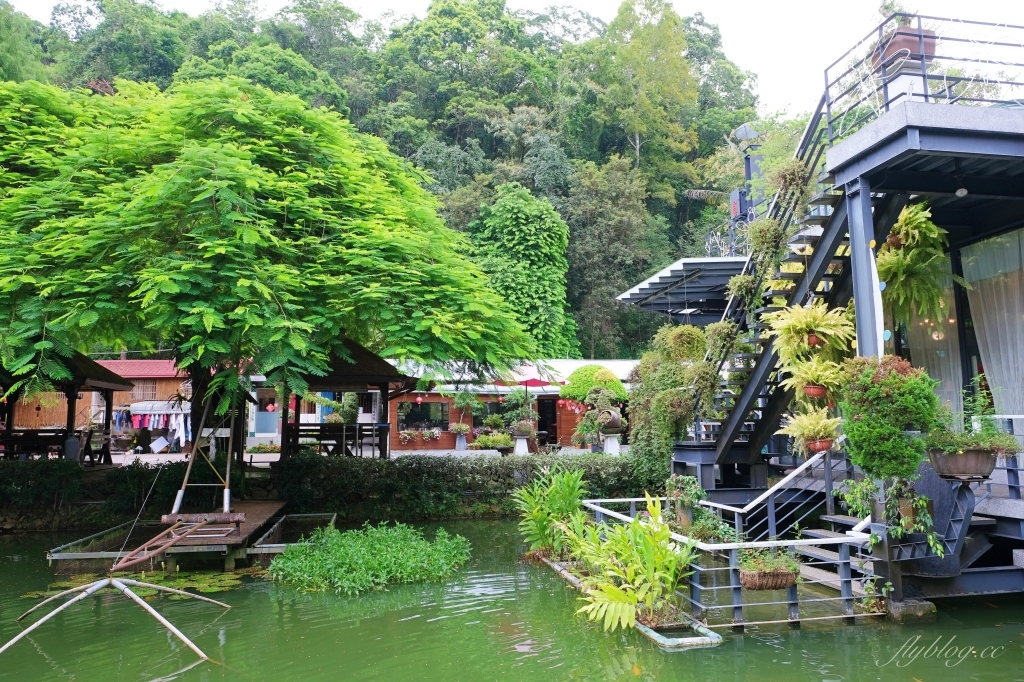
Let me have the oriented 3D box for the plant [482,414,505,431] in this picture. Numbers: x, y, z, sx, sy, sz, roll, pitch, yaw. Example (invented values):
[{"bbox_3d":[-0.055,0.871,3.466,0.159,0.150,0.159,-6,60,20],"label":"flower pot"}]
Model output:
[{"bbox_3d":[-0.691,3.046,25.500,0.850,0.650,0.800,0,-7,0],"label":"plant"}]

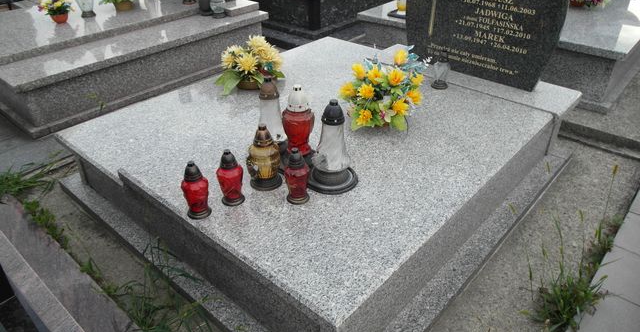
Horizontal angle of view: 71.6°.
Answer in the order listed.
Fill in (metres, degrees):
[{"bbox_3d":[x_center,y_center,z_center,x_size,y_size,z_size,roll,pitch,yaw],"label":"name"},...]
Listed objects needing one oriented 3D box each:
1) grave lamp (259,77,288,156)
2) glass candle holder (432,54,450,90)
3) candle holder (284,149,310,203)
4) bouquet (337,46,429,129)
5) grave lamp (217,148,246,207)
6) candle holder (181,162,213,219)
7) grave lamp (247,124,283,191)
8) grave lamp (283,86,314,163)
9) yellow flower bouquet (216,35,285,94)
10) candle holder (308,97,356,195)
[{"bbox_3d":[-0.203,-0.225,1.913,0.181,0.333,0.181,-1,32,0],"label":"grave lamp"},{"bbox_3d":[0.701,-0.543,2.542,0.103,0.191,0.103,25,40,35],"label":"glass candle holder"},{"bbox_3d":[-0.089,0.036,1.720,0.096,0.228,0.096,-1,33,0],"label":"candle holder"},{"bbox_3d":[0.299,-0.360,2.087,0.402,0.323,0.382,-1,32,0],"label":"bouquet"},{"bbox_3d":[-0.322,0.040,1.594,0.094,0.221,0.094,-1,32,0],"label":"grave lamp"},{"bbox_3d":[-0.431,0.081,1.530,0.092,0.222,0.092,-1,32,0],"label":"candle holder"},{"bbox_3d":[-0.228,-0.042,1.802,0.138,0.275,0.138,-1,33,0],"label":"grave lamp"},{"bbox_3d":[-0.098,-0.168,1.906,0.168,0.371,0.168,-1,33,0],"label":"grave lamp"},{"bbox_3d":[-0.430,-0.623,2.724,0.392,0.304,0.363,25,40,35],"label":"yellow flower bouquet"},{"bbox_3d":[0.054,-0.092,1.785,0.205,0.371,0.205,-1,33,0],"label":"candle holder"}]

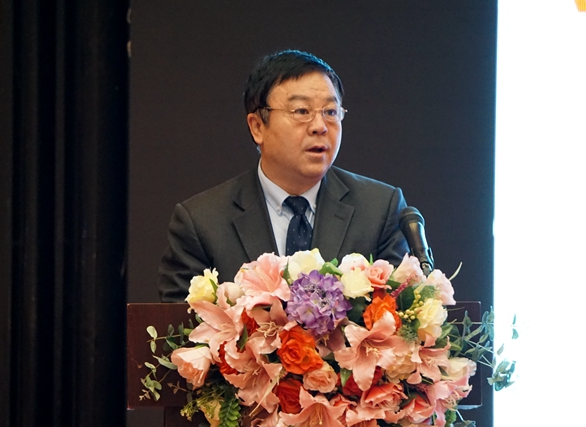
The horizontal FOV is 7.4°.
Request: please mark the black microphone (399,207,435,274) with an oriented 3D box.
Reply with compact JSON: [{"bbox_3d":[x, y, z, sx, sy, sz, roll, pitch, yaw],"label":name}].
[{"bbox_3d":[0.243,0.050,8.720,0.053,0.175,0.053,-13,-45,-4],"label":"black microphone"}]

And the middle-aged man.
[{"bbox_3d":[-0.020,0.532,8.944,0.540,1.720,0.400,1,-2,-14],"label":"middle-aged man"}]

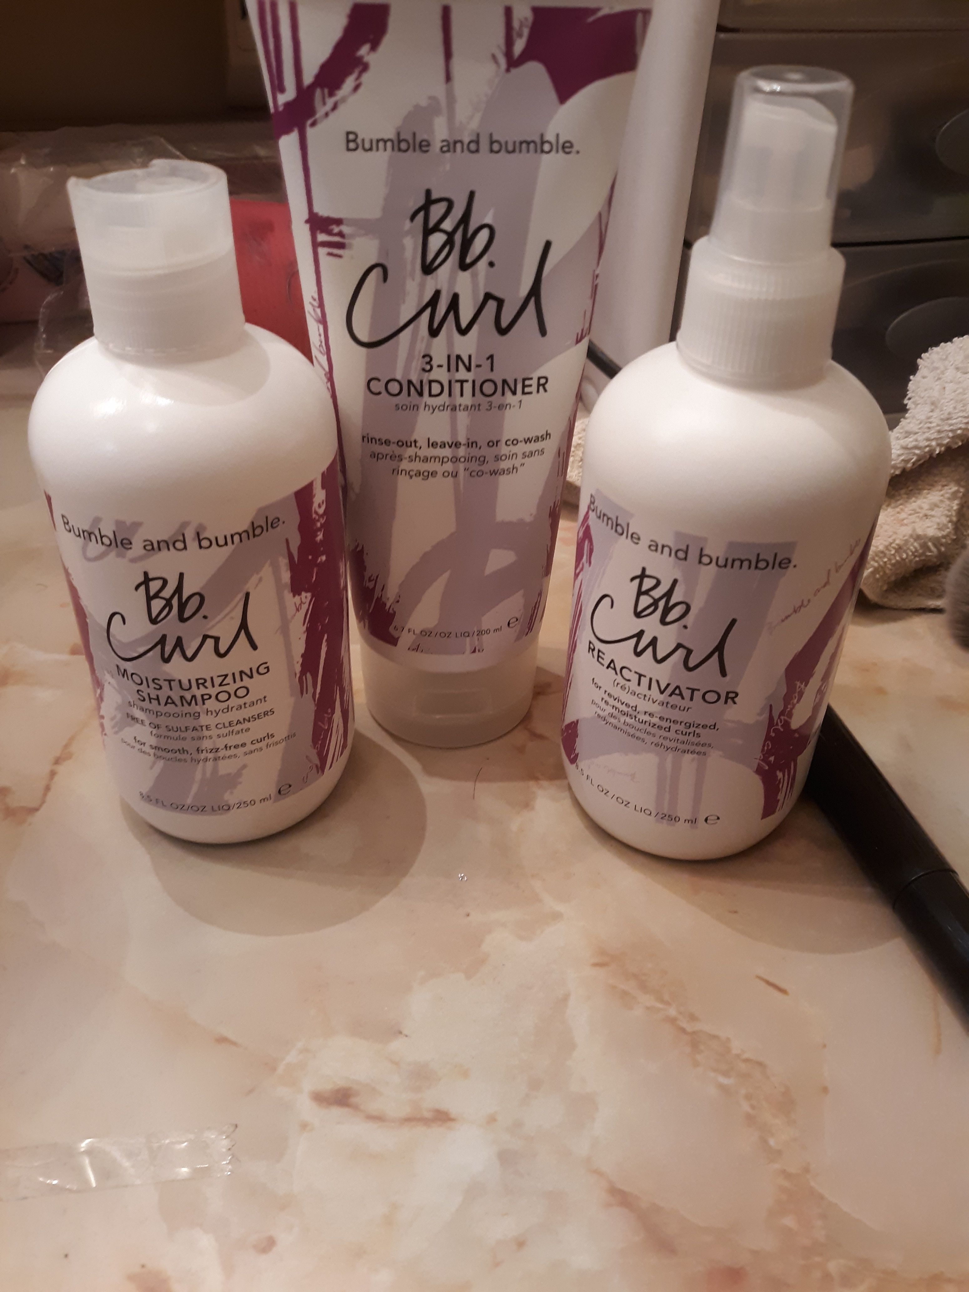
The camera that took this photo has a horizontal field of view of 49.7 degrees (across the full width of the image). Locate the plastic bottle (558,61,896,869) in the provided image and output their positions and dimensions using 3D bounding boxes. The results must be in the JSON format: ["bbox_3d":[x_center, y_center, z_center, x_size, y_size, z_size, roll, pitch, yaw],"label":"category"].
[{"bbox_3d":[0.052,-0.030,0.226,0.062,0.164,0.062,20,40,23],"label":"plastic bottle"}]

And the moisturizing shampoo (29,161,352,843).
[{"bbox_3d":[-0.063,-0.027,0.233,0.062,0.146,0.062,0,36,-2],"label":"moisturizing shampoo"}]

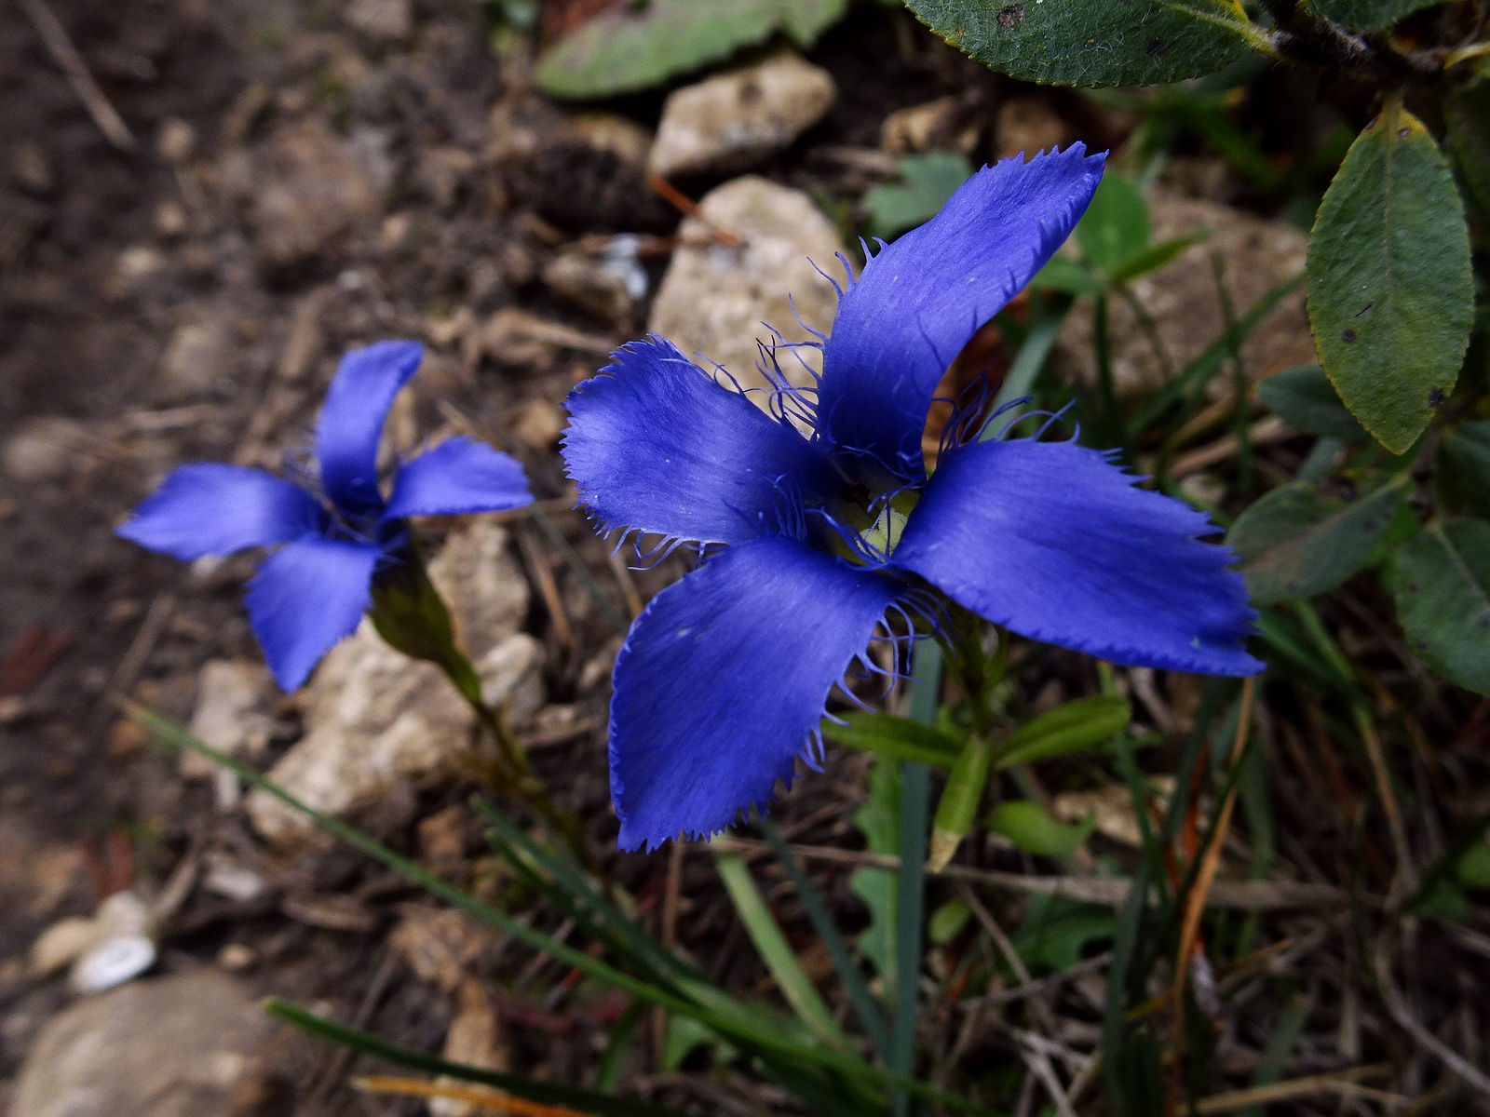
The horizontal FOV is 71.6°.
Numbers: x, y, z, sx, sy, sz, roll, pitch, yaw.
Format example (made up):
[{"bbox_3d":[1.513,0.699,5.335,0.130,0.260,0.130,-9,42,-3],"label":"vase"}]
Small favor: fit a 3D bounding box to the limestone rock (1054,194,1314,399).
[{"bbox_3d":[0.102,-0.063,0.243,0.050,0.027,0.058,-4,49,0],"label":"limestone rock"}]

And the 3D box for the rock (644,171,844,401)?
[{"bbox_3d":[0.000,-0.062,0.246,0.046,0.032,0.073,-4,49,0],"label":"rock"}]

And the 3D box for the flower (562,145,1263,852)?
[{"bbox_3d":[0.013,-0.004,0.081,0.054,0.019,0.057,6,69,19],"label":"flower"}]

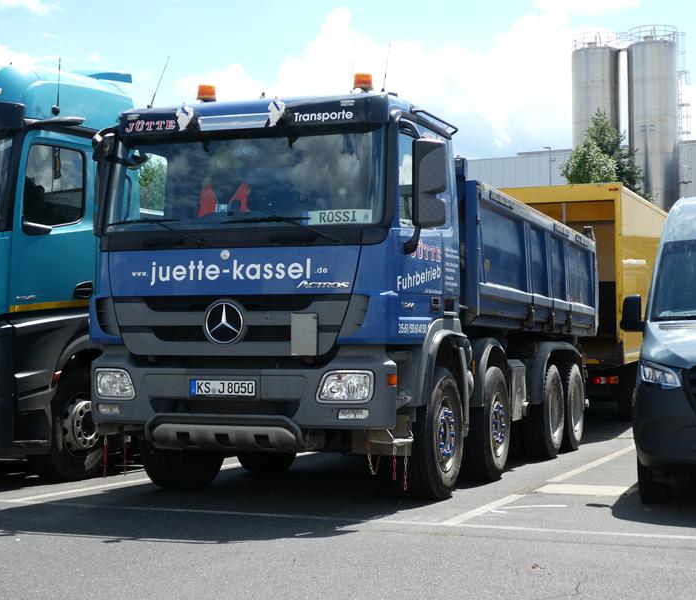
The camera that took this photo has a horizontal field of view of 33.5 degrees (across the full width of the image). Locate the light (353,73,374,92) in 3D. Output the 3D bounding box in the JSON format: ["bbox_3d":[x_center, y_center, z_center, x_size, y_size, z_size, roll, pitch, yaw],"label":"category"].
[{"bbox_3d":[0.118,-1.681,8.946,0.143,0.155,0.143,0,-3,0],"label":"light"}]

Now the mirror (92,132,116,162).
[{"bbox_3d":[-1.941,-1.216,9.212,0.200,0.240,0.140,-1,-3,22],"label":"mirror"}]

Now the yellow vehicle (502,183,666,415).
[{"bbox_3d":[4.854,0.237,22.504,2.520,3.740,8.500,-1,-3,23],"label":"yellow vehicle"}]

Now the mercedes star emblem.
[{"bbox_3d":[-0.895,0.166,8.271,0.300,0.300,0.050,-1,-3,22],"label":"mercedes star emblem"}]

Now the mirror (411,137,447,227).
[{"bbox_3d":[0.586,-0.830,8.263,0.230,0.610,0.150,-1,-3,22],"label":"mirror"}]

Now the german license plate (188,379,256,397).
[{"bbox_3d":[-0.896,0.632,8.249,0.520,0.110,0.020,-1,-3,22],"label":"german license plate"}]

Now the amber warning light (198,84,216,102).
[{"bbox_3d":[-1.156,-1.682,9.458,0.143,0.155,0.143,0,-3,0],"label":"amber warning light"}]

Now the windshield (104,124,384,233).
[{"bbox_3d":[-0.832,-0.886,8.512,2.250,0.790,0.230,-1,-12,22],"label":"windshield"}]

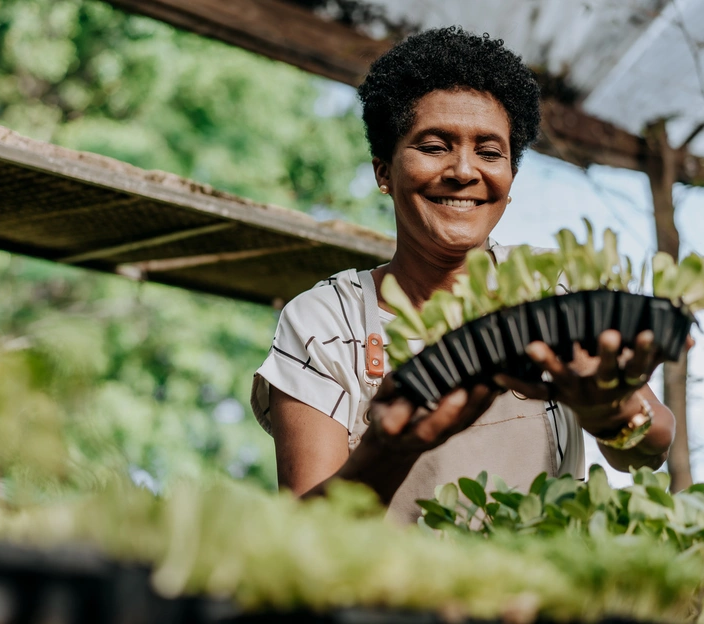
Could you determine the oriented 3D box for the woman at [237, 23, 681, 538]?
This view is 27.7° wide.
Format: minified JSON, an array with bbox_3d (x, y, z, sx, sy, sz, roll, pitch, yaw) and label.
[{"bbox_3d":[0.125,0.446,1.500,0.480,1.650,0.500,0,-10,-8],"label":"woman"}]

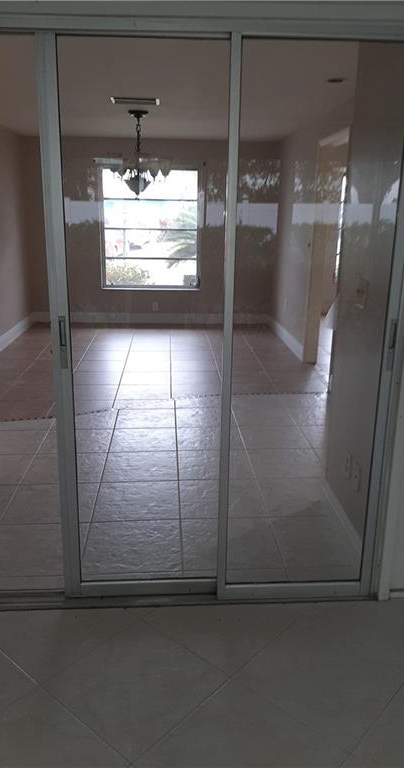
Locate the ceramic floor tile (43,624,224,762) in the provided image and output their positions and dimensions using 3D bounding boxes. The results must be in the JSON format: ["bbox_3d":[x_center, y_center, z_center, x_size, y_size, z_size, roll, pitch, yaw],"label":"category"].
[{"bbox_3d":[-0.225,1.009,1.951,0.453,0.012,0.453,14,21,40],"label":"ceramic floor tile"}]

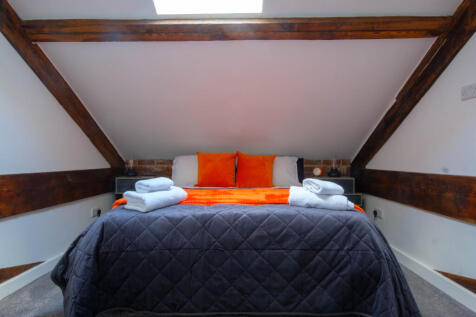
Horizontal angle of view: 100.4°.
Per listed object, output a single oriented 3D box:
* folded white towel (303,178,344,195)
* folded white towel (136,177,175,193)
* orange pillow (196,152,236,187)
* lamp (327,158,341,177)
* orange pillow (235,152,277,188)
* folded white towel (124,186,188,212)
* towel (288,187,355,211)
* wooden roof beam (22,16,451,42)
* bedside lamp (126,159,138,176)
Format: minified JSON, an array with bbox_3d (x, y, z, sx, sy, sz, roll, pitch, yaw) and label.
[{"bbox_3d":[0.554,0.180,1.290,0.210,0.070,0.145,0,-1,-22],"label":"folded white towel"},{"bbox_3d":[-0.542,0.172,1.315,0.135,0.070,0.220,0,-1,30],"label":"folded white towel"},{"bbox_3d":[-0.230,0.130,2.160,0.425,0.400,0.130,0,-22,1],"label":"orange pillow"},{"bbox_3d":[1.120,0.105,2.300,0.130,0.210,0.130,0,-1,0],"label":"lamp"},{"bbox_3d":[0.200,0.130,2.160,0.425,0.400,0.130,0,-22,1],"label":"orange pillow"},{"bbox_3d":[-0.513,0.248,1.275,0.220,0.085,0.340,0,-1,25],"label":"folded white towel"},{"bbox_3d":[0.525,0.250,1.265,0.340,0.085,0.220,0,-1,23],"label":"towel"},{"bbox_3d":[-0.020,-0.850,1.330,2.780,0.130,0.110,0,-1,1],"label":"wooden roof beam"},{"bbox_3d":[-1.220,0.105,2.300,0.120,0.210,0.120,0,-1,0],"label":"bedside lamp"}]

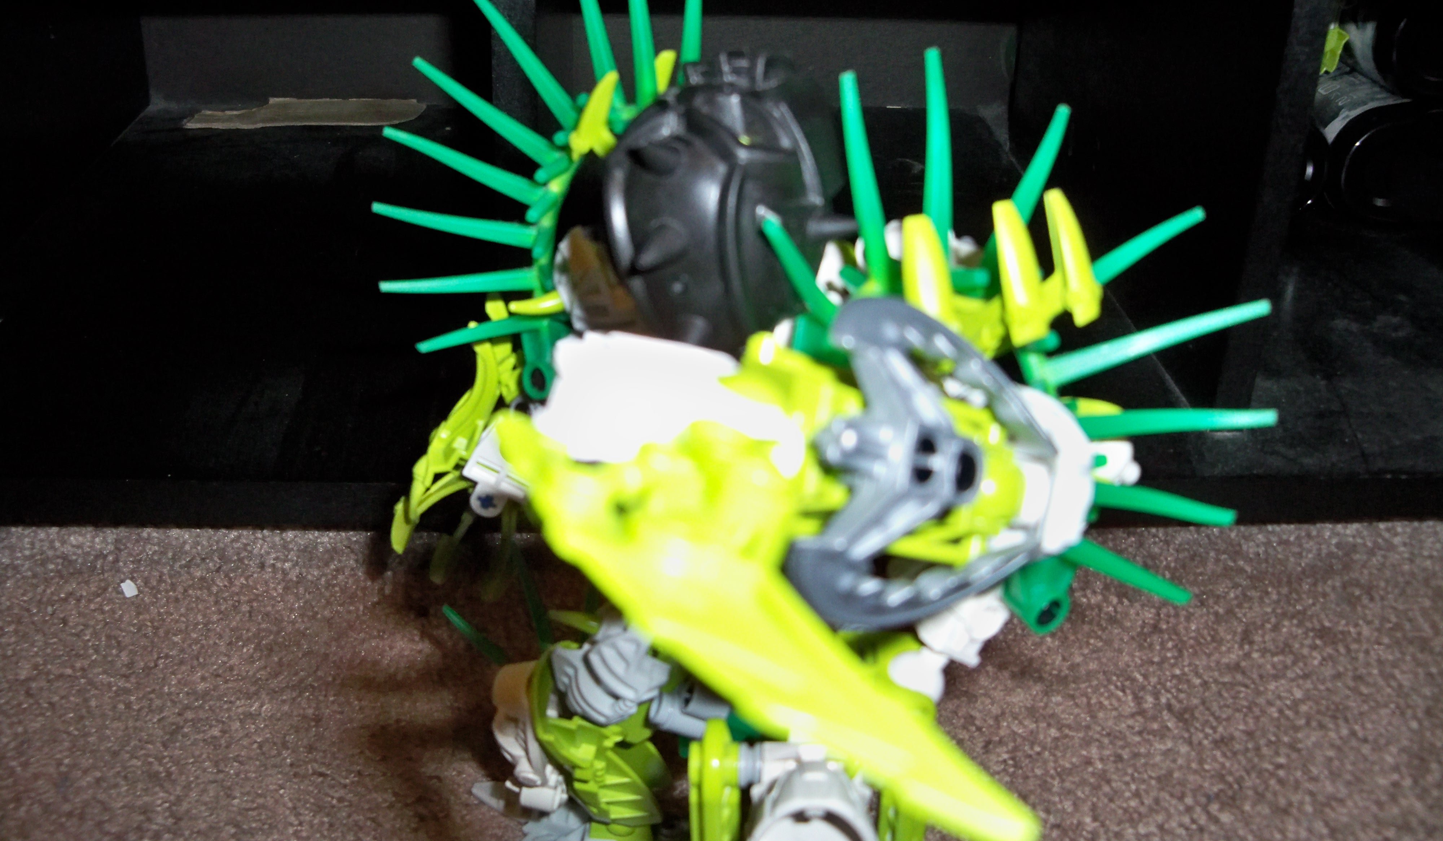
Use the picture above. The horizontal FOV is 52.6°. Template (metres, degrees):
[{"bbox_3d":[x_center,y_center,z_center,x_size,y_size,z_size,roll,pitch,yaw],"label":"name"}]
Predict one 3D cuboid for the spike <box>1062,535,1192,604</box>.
[{"bbox_3d":[0.064,0.024,0.227,0.026,0.005,0.004,20,0,-23],"label":"spike"}]

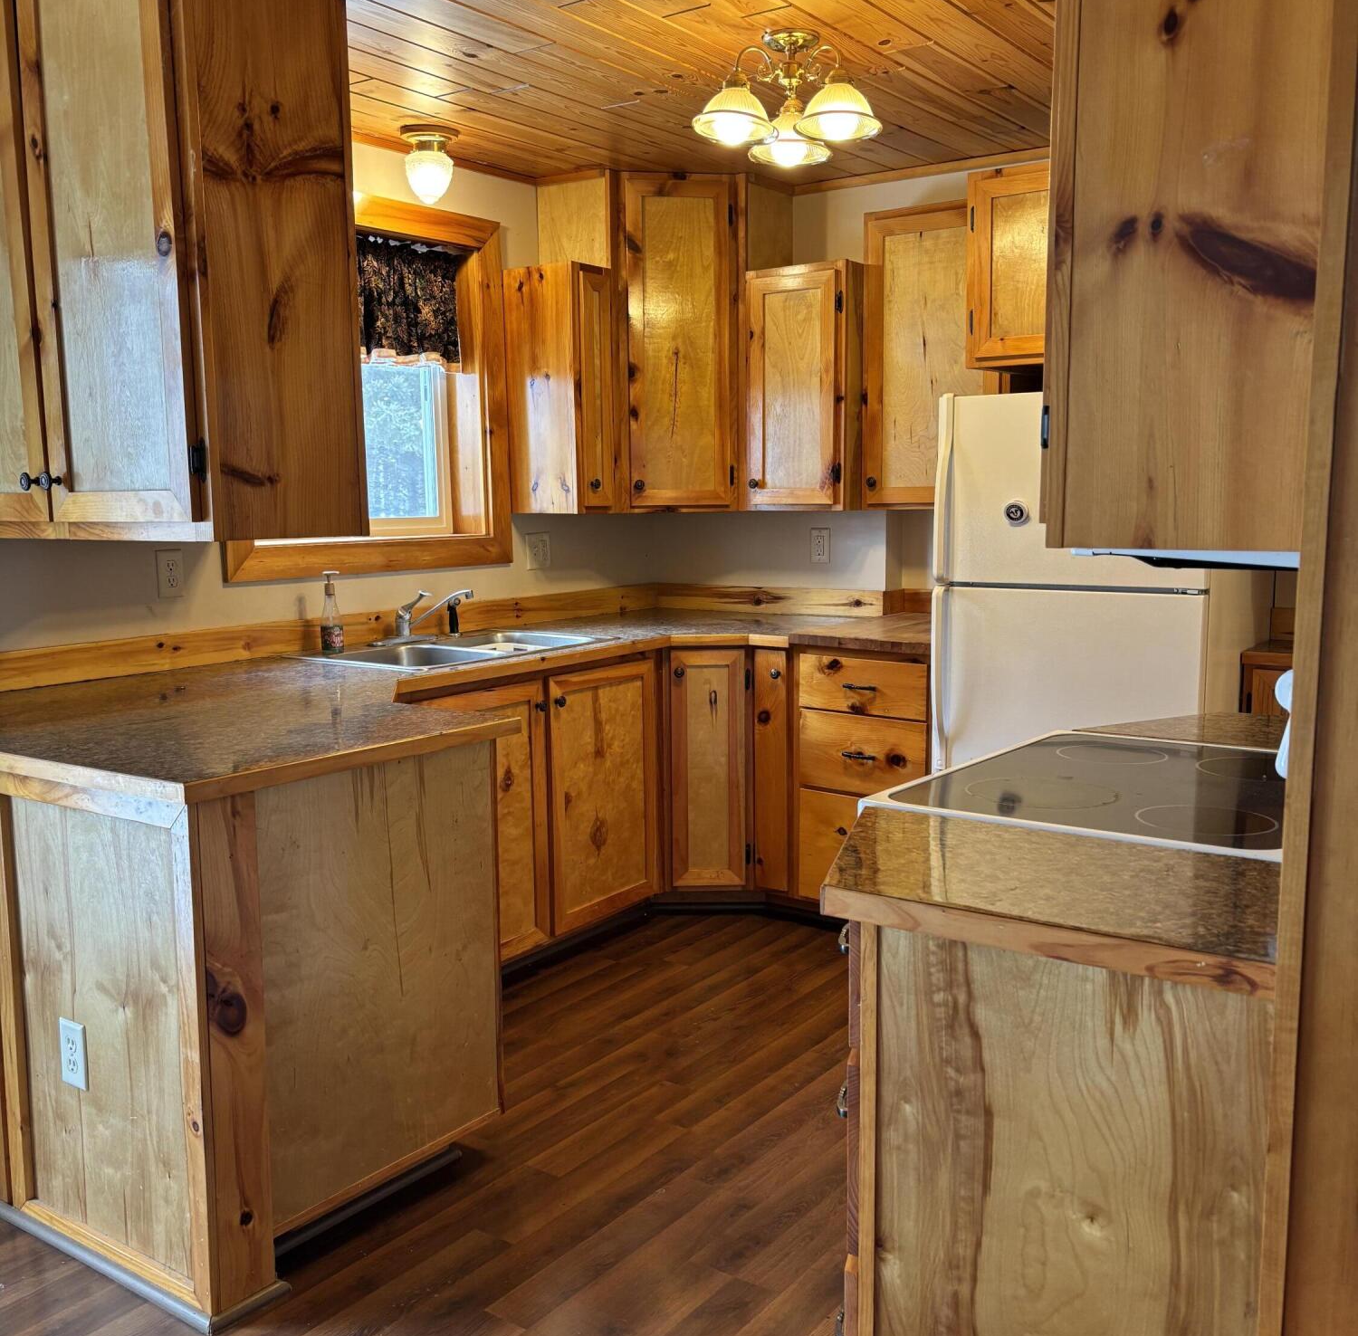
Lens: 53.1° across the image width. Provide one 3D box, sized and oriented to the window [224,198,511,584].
[{"bbox_3d":[-0.914,-0.817,3.969,0.130,1.069,1.105,5,9,35],"label":"window"}]

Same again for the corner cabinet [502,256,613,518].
[{"bbox_3d":[-0.374,-0.898,4.436,0.285,0.776,0.203,5,9,36],"label":"corner cabinet"}]

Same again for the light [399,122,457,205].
[{"bbox_3d":[-0.708,-1.433,3.888,0.165,0.208,0.165,-1,7,0],"label":"light"}]

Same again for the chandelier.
[{"bbox_3d":[0.263,-1.330,3.156,0.435,0.245,0.410,0,7,5],"label":"chandelier"}]

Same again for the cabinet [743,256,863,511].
[{"bbox_3d":[0.464,-0.907,4.477,0.370,0.767,0.310,5,9,35],"label":"cabinet"}]

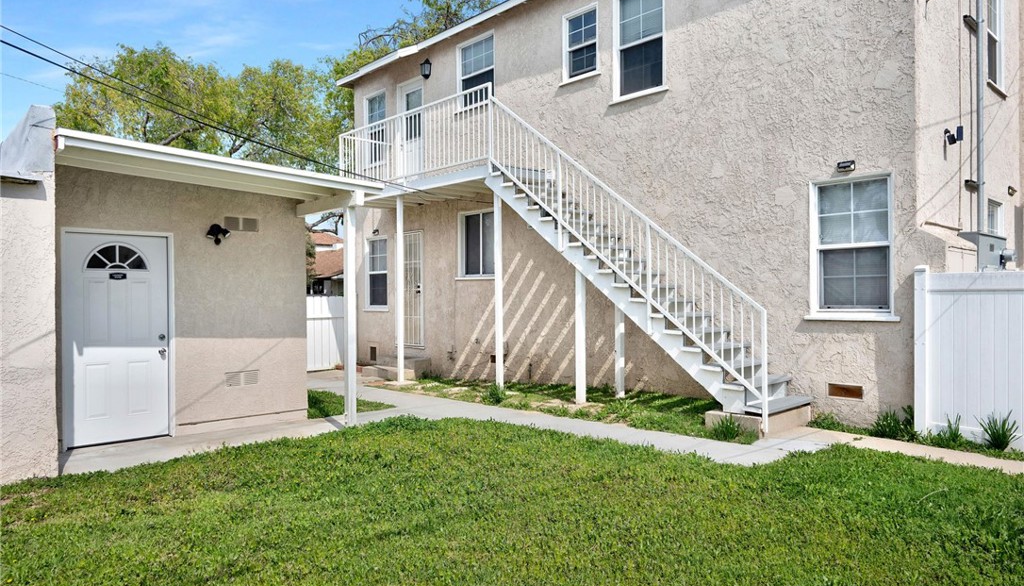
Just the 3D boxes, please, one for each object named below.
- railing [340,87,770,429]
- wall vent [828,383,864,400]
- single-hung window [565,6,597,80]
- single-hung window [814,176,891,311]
[{"bbox_3d":[-0.018,-0.753,9.868,1.008,4.306,8.251,-1,0,-43],"label":"railing"},{"bbox_3d":[3.405,1.010,6.959,0.050,0.163,0.373,-1,0,-43],"label":"wall vent"},{"bbox_3d":[0.966,-3.479,9.551,0.100,0.906,0.629,-1,0,-43],"label":"single-hung window"},{"bbox_3d":[3.437,-0.465,6.910,0.100,1.365,0.768,-1,0,-43],"label":"single-hung window"}]

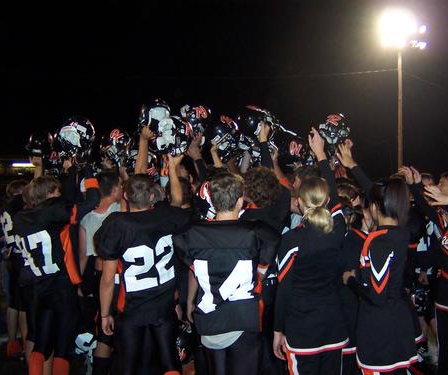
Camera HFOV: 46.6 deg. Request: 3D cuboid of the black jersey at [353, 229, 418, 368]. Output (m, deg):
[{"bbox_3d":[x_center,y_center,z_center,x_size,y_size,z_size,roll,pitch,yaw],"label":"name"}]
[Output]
[{"bbox_3d":[0.807,0.545,2.600,0.410,0.720,0.280,0,0,-43],"label":"black jersey"}]

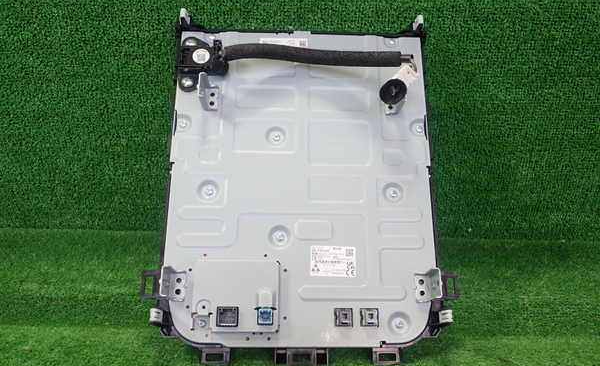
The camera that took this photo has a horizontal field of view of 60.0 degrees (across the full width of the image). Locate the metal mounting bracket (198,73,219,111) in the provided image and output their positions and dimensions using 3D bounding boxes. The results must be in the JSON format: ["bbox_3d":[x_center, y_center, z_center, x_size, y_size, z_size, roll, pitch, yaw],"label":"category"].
[{"bbox_3d":[-0.082,-0.081,0.469,0.015,0.024,0.028,1,-16,-2],"label":"metal mounting bracket"}]

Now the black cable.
[{"bbox_3d":[0.016,-0.118,0.482,0.174,0.019,0.017,1,-19,-2],"label":"black cable"}]

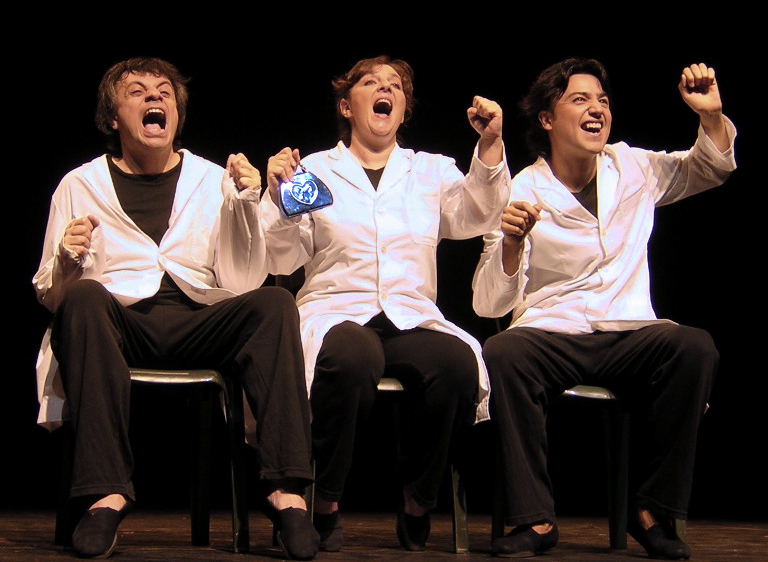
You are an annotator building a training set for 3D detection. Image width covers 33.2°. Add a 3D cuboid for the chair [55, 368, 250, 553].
[{"bbox_3d":[-0.599,0.271,3.287,0.430,0.810,0.510,4,-10,-18],"label":"chair"}]

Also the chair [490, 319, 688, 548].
[{"bbox_3d":[0.530,0.329,3.534,0.430,0.810,0.510,3,-9,-14],"label":"chair"}]

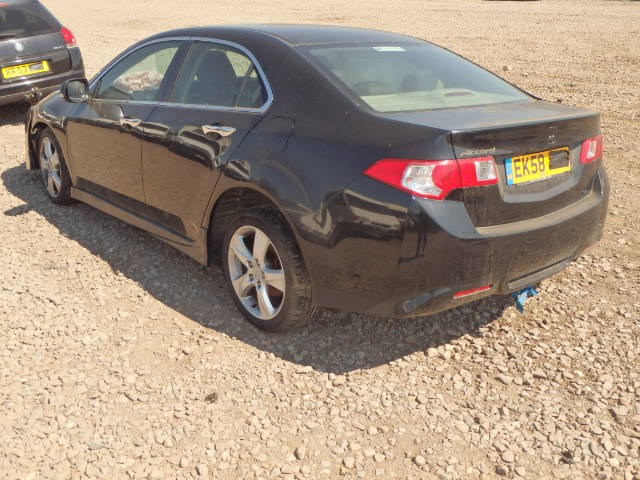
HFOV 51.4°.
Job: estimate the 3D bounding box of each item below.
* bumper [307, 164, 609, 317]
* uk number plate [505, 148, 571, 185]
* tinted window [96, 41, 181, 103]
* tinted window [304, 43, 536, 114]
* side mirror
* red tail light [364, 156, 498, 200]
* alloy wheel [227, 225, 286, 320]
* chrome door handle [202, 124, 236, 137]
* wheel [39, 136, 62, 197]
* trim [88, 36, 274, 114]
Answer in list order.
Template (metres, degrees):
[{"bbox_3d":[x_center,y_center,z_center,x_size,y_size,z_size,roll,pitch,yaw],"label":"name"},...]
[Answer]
[{"bbox_3d":[0.824,-0.048,3.228,1.800,0.610,0.680,-14,24,-39],"label":"bumper"},{"bbox_3d":[0.979,-0.331,2.961,0.520,0.111,0.012,-14,8,-39],"label":"uk number plate"},{"bbox_3d":[-1.121,-1.024,4.064,0.044,0.413,0.873,27,-6,-42],"label":"tinted window"},{"bbox_3d":[0.515,-0.843,3.366,1.208,0.074,0.681,-14,47,-39],"label":"tinted window"},{"bbox_3d":[-1.558,-0.950,4.257,0.185,0.160,0.140,-14,24,-39],"label":"side mirror"},{"bbox_3d":[0.470,-0.245,2.615,0.583,0.140,0.236,-6,20,-22],"label":"red tail light"},{"bbox_3d":[-0.240,0.145,3.303,0.190,0.464,0.464,-14,24,-39],"label":"alloy wheel"},{"bbox_3d":[-0.486,-0.522,3.205,0.055,0.050,0.245,-14,19,-39],"label":"chrome door handle"},{"bbox_3d":[-2.015,-0.577,5.212,0.190,0.464,0.464,-14,24,-39],"label":"wheel"},{"bbox_3d":[-0.853,-0.947,3.772,2.042,0.436,0.055,17,-7,47],"label":"trim"}]

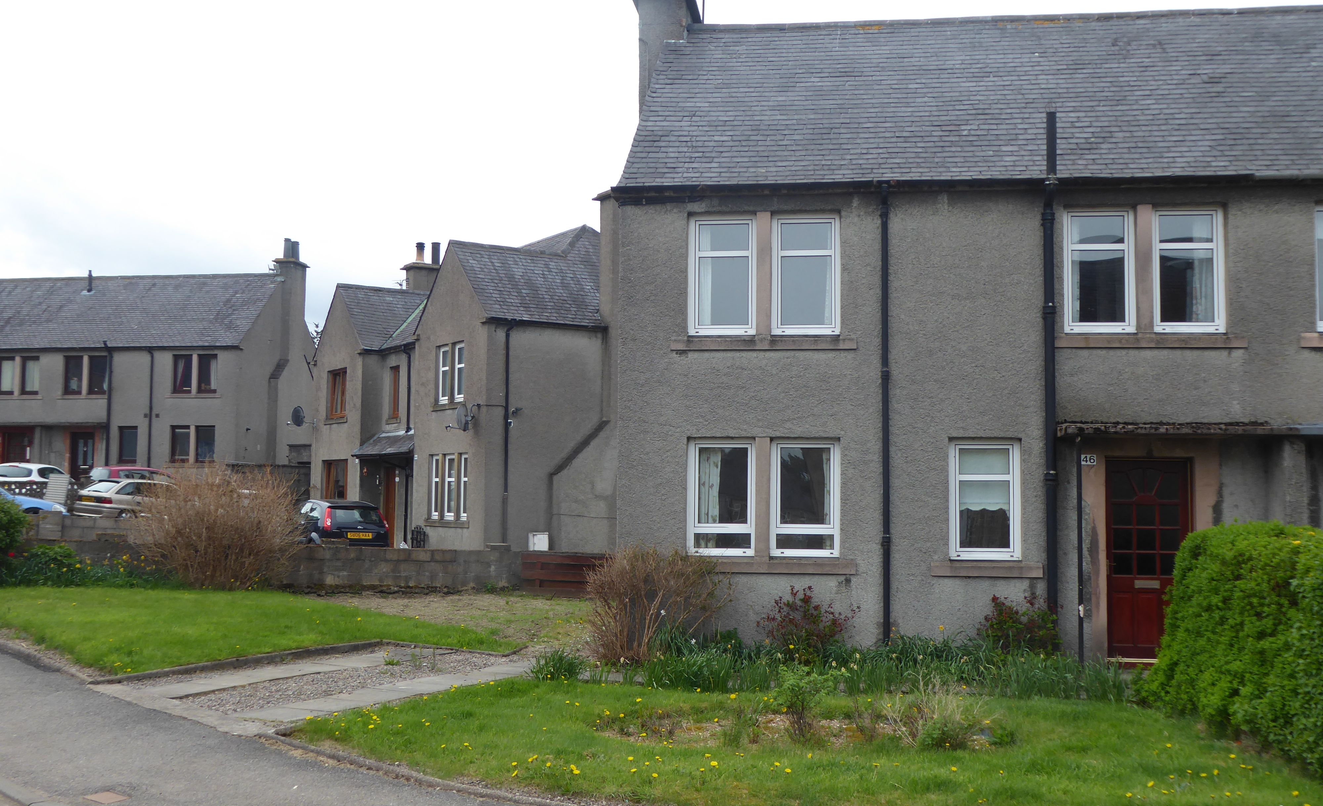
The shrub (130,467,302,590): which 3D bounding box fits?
[{"bbox_3d":[-7.567,2.136,23.400,2.850,2.050,2.600,2,-4,-18],"label":"shrub"}]

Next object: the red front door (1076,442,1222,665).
[{"bbox_3d":[4.954,1.476,13.999,1.381,2.271,0.170,0,-4,7],"label":"red front door"}]

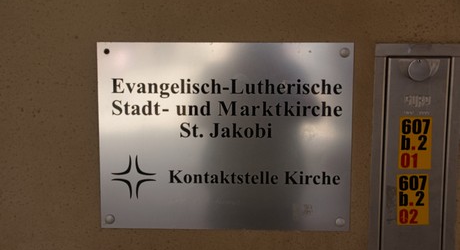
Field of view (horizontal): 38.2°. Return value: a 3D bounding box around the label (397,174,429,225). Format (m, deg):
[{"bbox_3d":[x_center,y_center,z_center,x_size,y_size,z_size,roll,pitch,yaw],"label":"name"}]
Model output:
[{"bbox_3d":[0.292,0.119,1.057,0.050,0.083,0.002,-2,7,2],"label":"label"}]

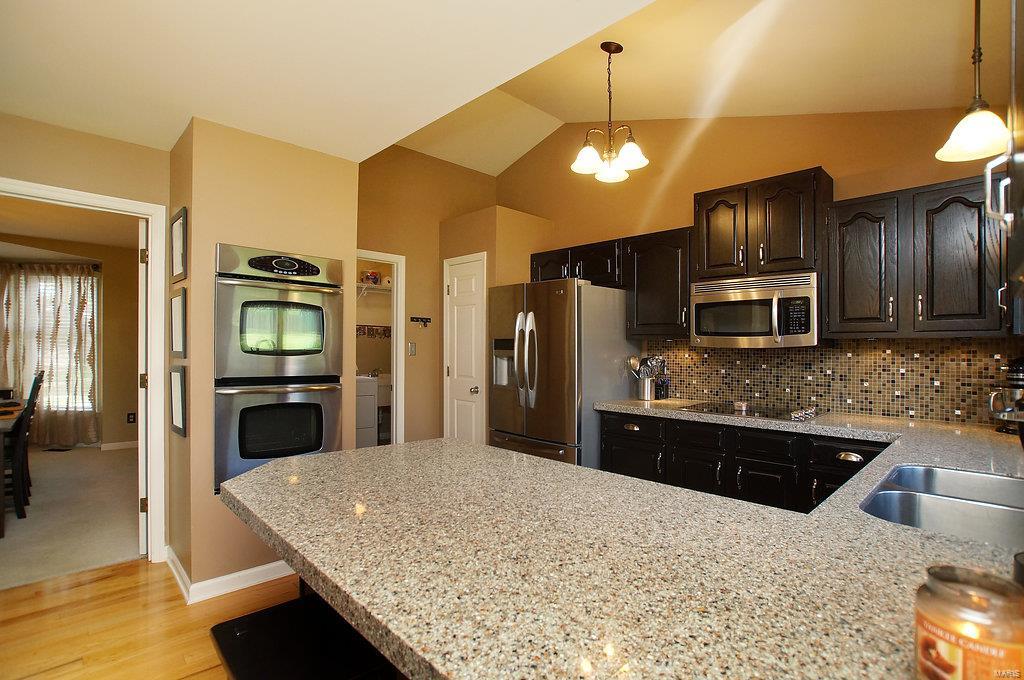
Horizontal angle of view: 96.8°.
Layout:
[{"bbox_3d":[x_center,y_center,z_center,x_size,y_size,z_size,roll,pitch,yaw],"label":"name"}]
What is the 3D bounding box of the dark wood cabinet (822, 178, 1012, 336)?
[{"bbox_3d":[2.127,-0.391,2.446,0.712,0.764,0.335,0,0,45],"label":"dark wood cabinet"}]

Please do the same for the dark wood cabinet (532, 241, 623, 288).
[{"bbox_3d":[0.608,-0.589,3.941,0.958,0.379,0.335,0,0,45],"label":"dark wood cabinet"}]

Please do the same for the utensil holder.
[{"bbox_3d":[1.007,0.359,3.375,0.114,0.166,0.114,0,0,45],"label":"utensil holder"}]

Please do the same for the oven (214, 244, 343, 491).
[{"bbox_3d":[-1.500,0.146,2.818,0.600,1.307,0.685,0,0,45],"label":"oven"}]

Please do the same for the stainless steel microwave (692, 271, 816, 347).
[{"bbox_3d":[1.582,-0.176,2.929,0.732,0.410,0.410,0,0,45],"label":"stainless steel microwave"}]

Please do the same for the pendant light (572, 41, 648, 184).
[{"bbox_3d":[0.573,-1.358,2.650,0.440,0.750,0.440,0,0,0],"label":"pendant light"}]

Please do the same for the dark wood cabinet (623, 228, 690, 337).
[{"bbox_3d":[1.147,-0.394,3.410,0.551,0.764,0.335,0,0,45],"label":"dark wood cabinet"}]

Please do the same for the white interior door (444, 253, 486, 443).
[{"bbox_3d":[-0.408,0.301,4.061,0.585,2.090,0.080,0,0,45],"label":"white interior door"}]

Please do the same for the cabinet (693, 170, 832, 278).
[{"bbox_3d":[1.611,-0.689,2.958,0.743,0.613,0.330,0,0,45],"label":"cabinet"}]

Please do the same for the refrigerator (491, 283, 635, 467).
[{"bbox_3d":[0.377,0.458,3.782,0.913,1.784,0.800,0,0,45],"label":"refrigerator"}]

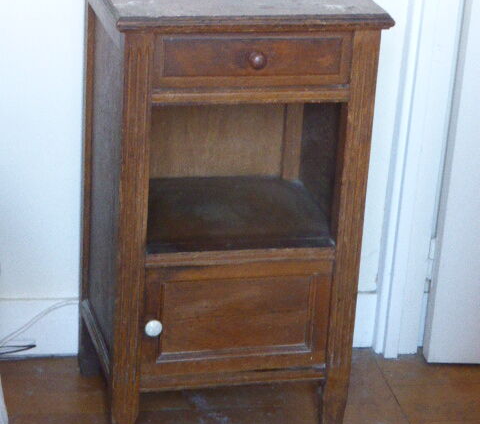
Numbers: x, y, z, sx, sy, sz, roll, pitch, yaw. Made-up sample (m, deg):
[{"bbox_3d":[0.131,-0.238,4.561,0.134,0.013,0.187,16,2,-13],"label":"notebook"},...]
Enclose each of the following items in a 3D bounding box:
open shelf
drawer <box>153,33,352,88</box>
[{"bbox_3d":[-0.037,0.012,2.894,0.344,0.023,0.336,-2,22,-14],"label":"open shelf"},{"bbox_3d":[-0.011,-0.288,2.747,0.320,0.088,0.312,-2,22,-14],"label":"drawer"}]

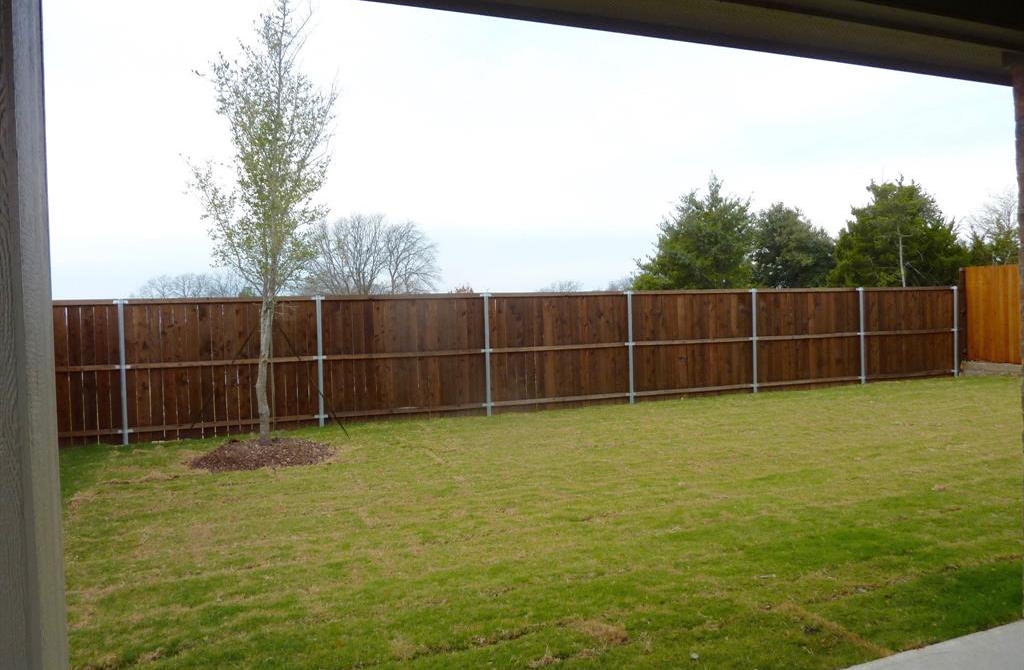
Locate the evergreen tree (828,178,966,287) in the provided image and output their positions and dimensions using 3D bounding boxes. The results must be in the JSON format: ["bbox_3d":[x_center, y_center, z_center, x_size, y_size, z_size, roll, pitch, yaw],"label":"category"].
[{"bbox_3d":[14.694,-2.805,28.070,5.230,6.320,5.230,-2,1,0],"label":"evergreen tree"}]

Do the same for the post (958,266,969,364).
[{"bbox_3d":[9.067,-0.351,14.850,0.140,2.000,0.140,-2,1,-21],"label":"post"}]

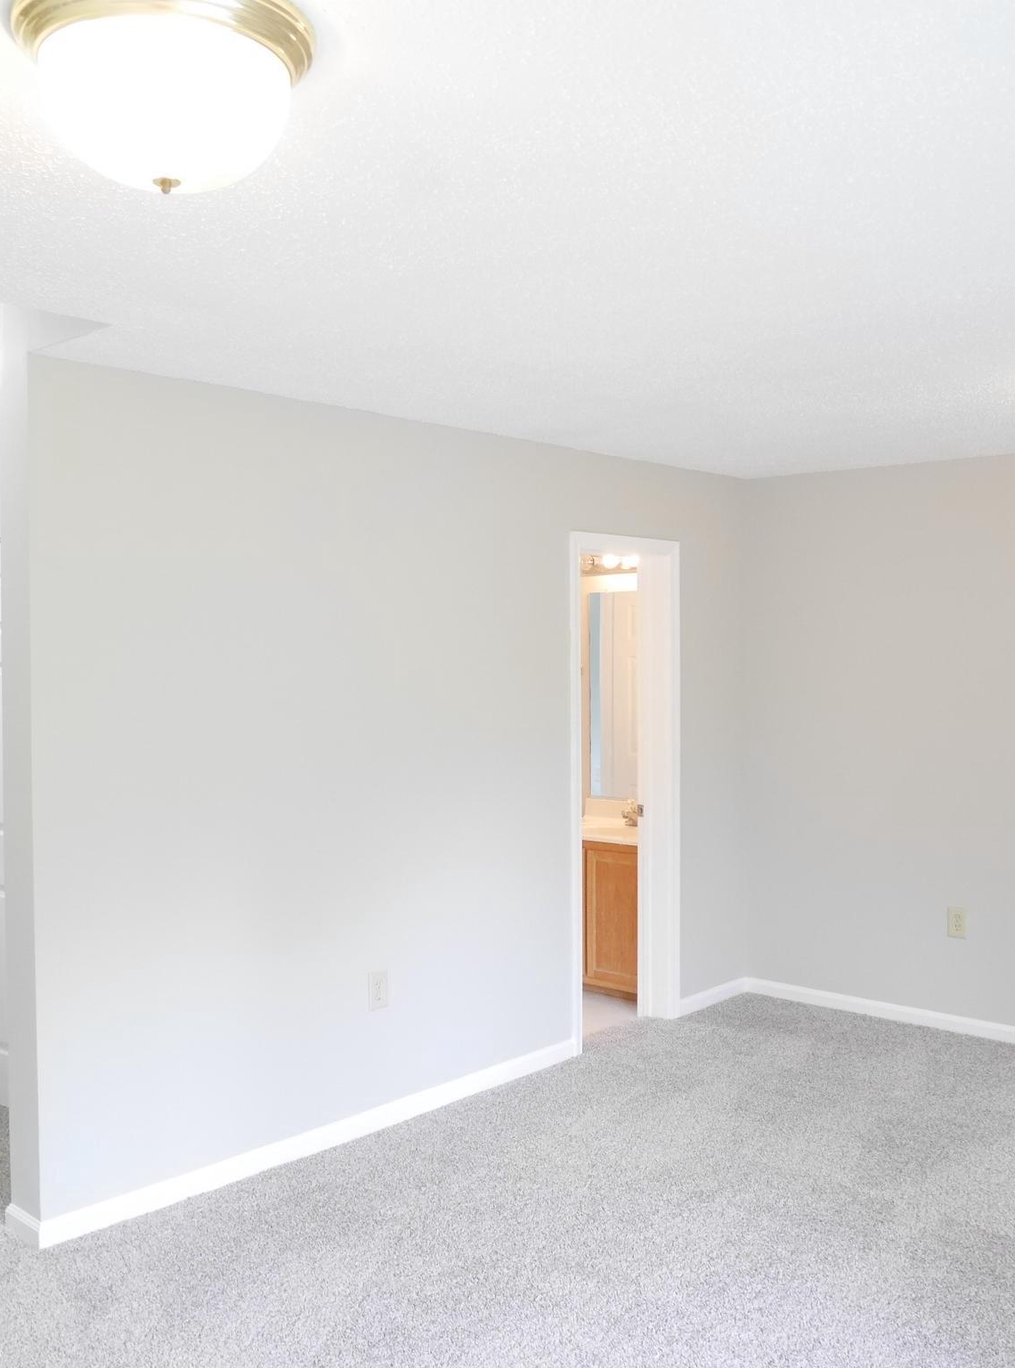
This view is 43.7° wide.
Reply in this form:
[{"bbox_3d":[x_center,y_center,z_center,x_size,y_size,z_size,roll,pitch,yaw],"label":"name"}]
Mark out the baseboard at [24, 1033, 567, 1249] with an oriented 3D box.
[{"bbox_3d":[-0.560,1.480,4.293,0.172,0.084,2.258,1,2,43],"label":"baseboard"}]

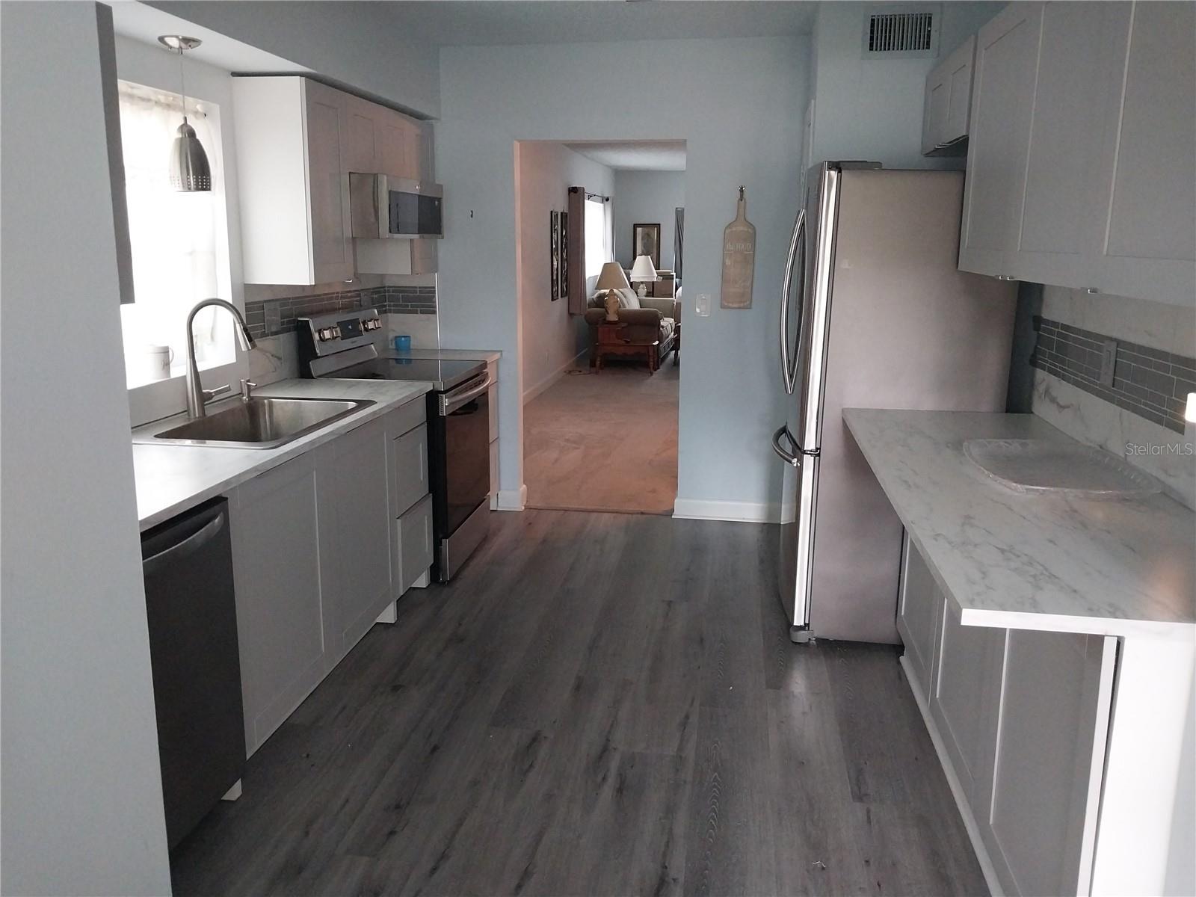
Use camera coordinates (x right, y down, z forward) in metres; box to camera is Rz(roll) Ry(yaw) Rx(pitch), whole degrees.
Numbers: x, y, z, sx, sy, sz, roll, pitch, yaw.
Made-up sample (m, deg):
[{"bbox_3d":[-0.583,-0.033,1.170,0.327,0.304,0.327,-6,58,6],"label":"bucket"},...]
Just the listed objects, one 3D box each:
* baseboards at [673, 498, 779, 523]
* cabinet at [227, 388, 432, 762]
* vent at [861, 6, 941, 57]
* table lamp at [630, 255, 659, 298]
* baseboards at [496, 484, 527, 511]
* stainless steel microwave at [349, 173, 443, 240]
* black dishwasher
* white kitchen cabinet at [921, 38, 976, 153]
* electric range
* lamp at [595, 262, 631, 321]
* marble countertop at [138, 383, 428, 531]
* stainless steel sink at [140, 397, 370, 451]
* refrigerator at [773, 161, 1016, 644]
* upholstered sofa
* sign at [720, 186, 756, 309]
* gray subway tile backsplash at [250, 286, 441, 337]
[{"bbox_3d":[0.717,0.352,4.992,0.602,0.106,0.025,2,13,9],"label":"baseboards"},{"bbox_3d":[-1.165,0.345,3.221,0.630,0.840,1.595,3,13,8],"label":"cabinet"},{"bbox_3d":[1.268,-1.739,3.750,0.311,0.206,0.025,2,13,9],"label":"vent"},{"bbox_3d":[0.640,-2.384,12.688,0.385,0.690,0.385,2,13,9],"label":"table lamp"},{"bbox_3d":[-0.492,0.293,5.255,0.170,0.122,0.120,3,13,8],"label":"baseboards"},{"bbox_3d":[-1.067,-1.125,4.229,0.460,0.263,0.755,3,13,8],"label":"stainless steel microwave"},{"bbox_3d":[-1.302,0.613,2.155,0.620,0.875,0.600,3,13,8],"label":"black dishwasher"},{"bbox_3d":[1.496,-1.315,3.404,0.330,0.335,0.860,2,13,9],"label":"white kitchen cabinet"},{"bbox_3d":[-0.947,-0.069,4.449,0.730,1.180,0.760,3,13,8],"label":"electric range"},{"bbox_3d":[0.176,-1.844,10.550,0.410,0.690,0.410,3,13,8],"label":"lamp"},{"bbox_3d":[-1.192,-0.035,2.864,0.650,0.036,2.160,2,13,9],"label":"marble countertop"},{"bbox_3d":[-1.184,0.000,3.137,0.545,0.210,0.850,3,13,8],"label":"stainless steel sink"},{"bbox_3d":[1.157,-0.199,3.743,0.780,1.800,0.890,3,13,8],"label":"refrigerator"},{"bbox_3d":[0.419,-1.605,11.560,0.950,0.940,2.200,2,13,9],"label":"upholstered sofa"},{"bbox_3d":[0.729,-1.030,4.655,0.164,0.610,0.025,2,13,9],"label":"sign"},{"bbox_3d":[-1.148,-0.660,4.286,0.280,0.157,1.470,2,13,9],"label":"gray subway tile backsplash"}]

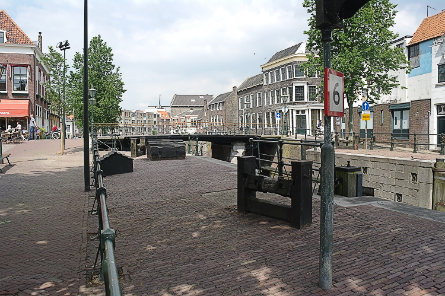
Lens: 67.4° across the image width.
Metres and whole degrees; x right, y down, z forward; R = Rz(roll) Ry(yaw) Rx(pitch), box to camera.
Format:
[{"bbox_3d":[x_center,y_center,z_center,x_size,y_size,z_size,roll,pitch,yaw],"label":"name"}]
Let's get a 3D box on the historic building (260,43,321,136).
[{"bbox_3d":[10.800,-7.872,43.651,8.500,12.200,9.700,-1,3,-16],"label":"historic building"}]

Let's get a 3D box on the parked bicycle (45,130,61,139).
[{"bbox_3d":[-15.292,-1.302,29.973,1.750,1.040,0.580,0,3,3],"label":"parked bicycle"}]

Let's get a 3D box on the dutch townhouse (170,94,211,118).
[{"bbox_3d":[-9.655,-11.805,114.542,17.000,12.910,10.000,0,3,0],"label":"dutch townhouse"}]

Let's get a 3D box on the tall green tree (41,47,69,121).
[{"bbox_3d":[-8.312,-2.389,16.663,1.600,5.289,1.600,0,3,0],"label":"tall green tree"}]

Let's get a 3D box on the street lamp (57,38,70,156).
[{"bbox_3d":[-8.480,-2.761,17.749,0.750,5.831,0.650,0,3,0],"label":"street lamp"}]

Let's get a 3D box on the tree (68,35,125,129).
[{"bbox_3d":[-13.601,-6.640,35.719,6.100,10.855,6.100,0,3,0],"label":"tree"}]

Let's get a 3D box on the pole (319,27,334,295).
[{"bbox_3d":[0.898,0.106,2.813,0.110,2.191,0.110,0,3,0],"label":"pole"}]

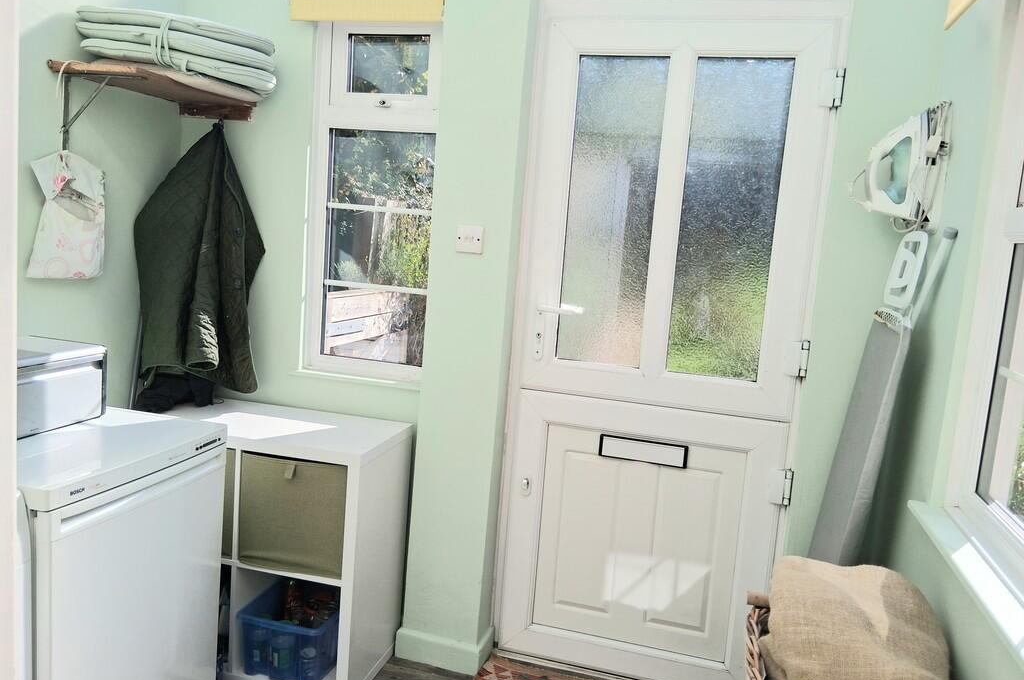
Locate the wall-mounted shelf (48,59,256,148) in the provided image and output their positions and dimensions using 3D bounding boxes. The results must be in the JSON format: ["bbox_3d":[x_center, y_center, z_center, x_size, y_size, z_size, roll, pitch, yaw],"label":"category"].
[{"bbox_3d":[-1.068,-0.667,2.346,0.280,0.232,0.540,6,8,14],"label":"wall-mounted shelf"}]

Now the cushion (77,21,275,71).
[{"bbox_3d":[-0.989,-0.879,2.342,0.370,0.056,0.430,6,8,14],"label":"cushion"}]

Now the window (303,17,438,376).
[{"bbox_3d":[-0.446,-0.457,2.530,0.470,1.165,0.070,6,8,14],"label":"window"}]

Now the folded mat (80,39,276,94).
[{"bbox_3d":[-0.994,-0.830,2.354,0.365,0.058,0.430,6,8,14],"label":"folded mat"}]

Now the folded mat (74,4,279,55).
[{"bbox_3d":[-0.984,-0.928,2.330,0.375,0.055,0.420,6,8,14],"label":"folded mat"}]

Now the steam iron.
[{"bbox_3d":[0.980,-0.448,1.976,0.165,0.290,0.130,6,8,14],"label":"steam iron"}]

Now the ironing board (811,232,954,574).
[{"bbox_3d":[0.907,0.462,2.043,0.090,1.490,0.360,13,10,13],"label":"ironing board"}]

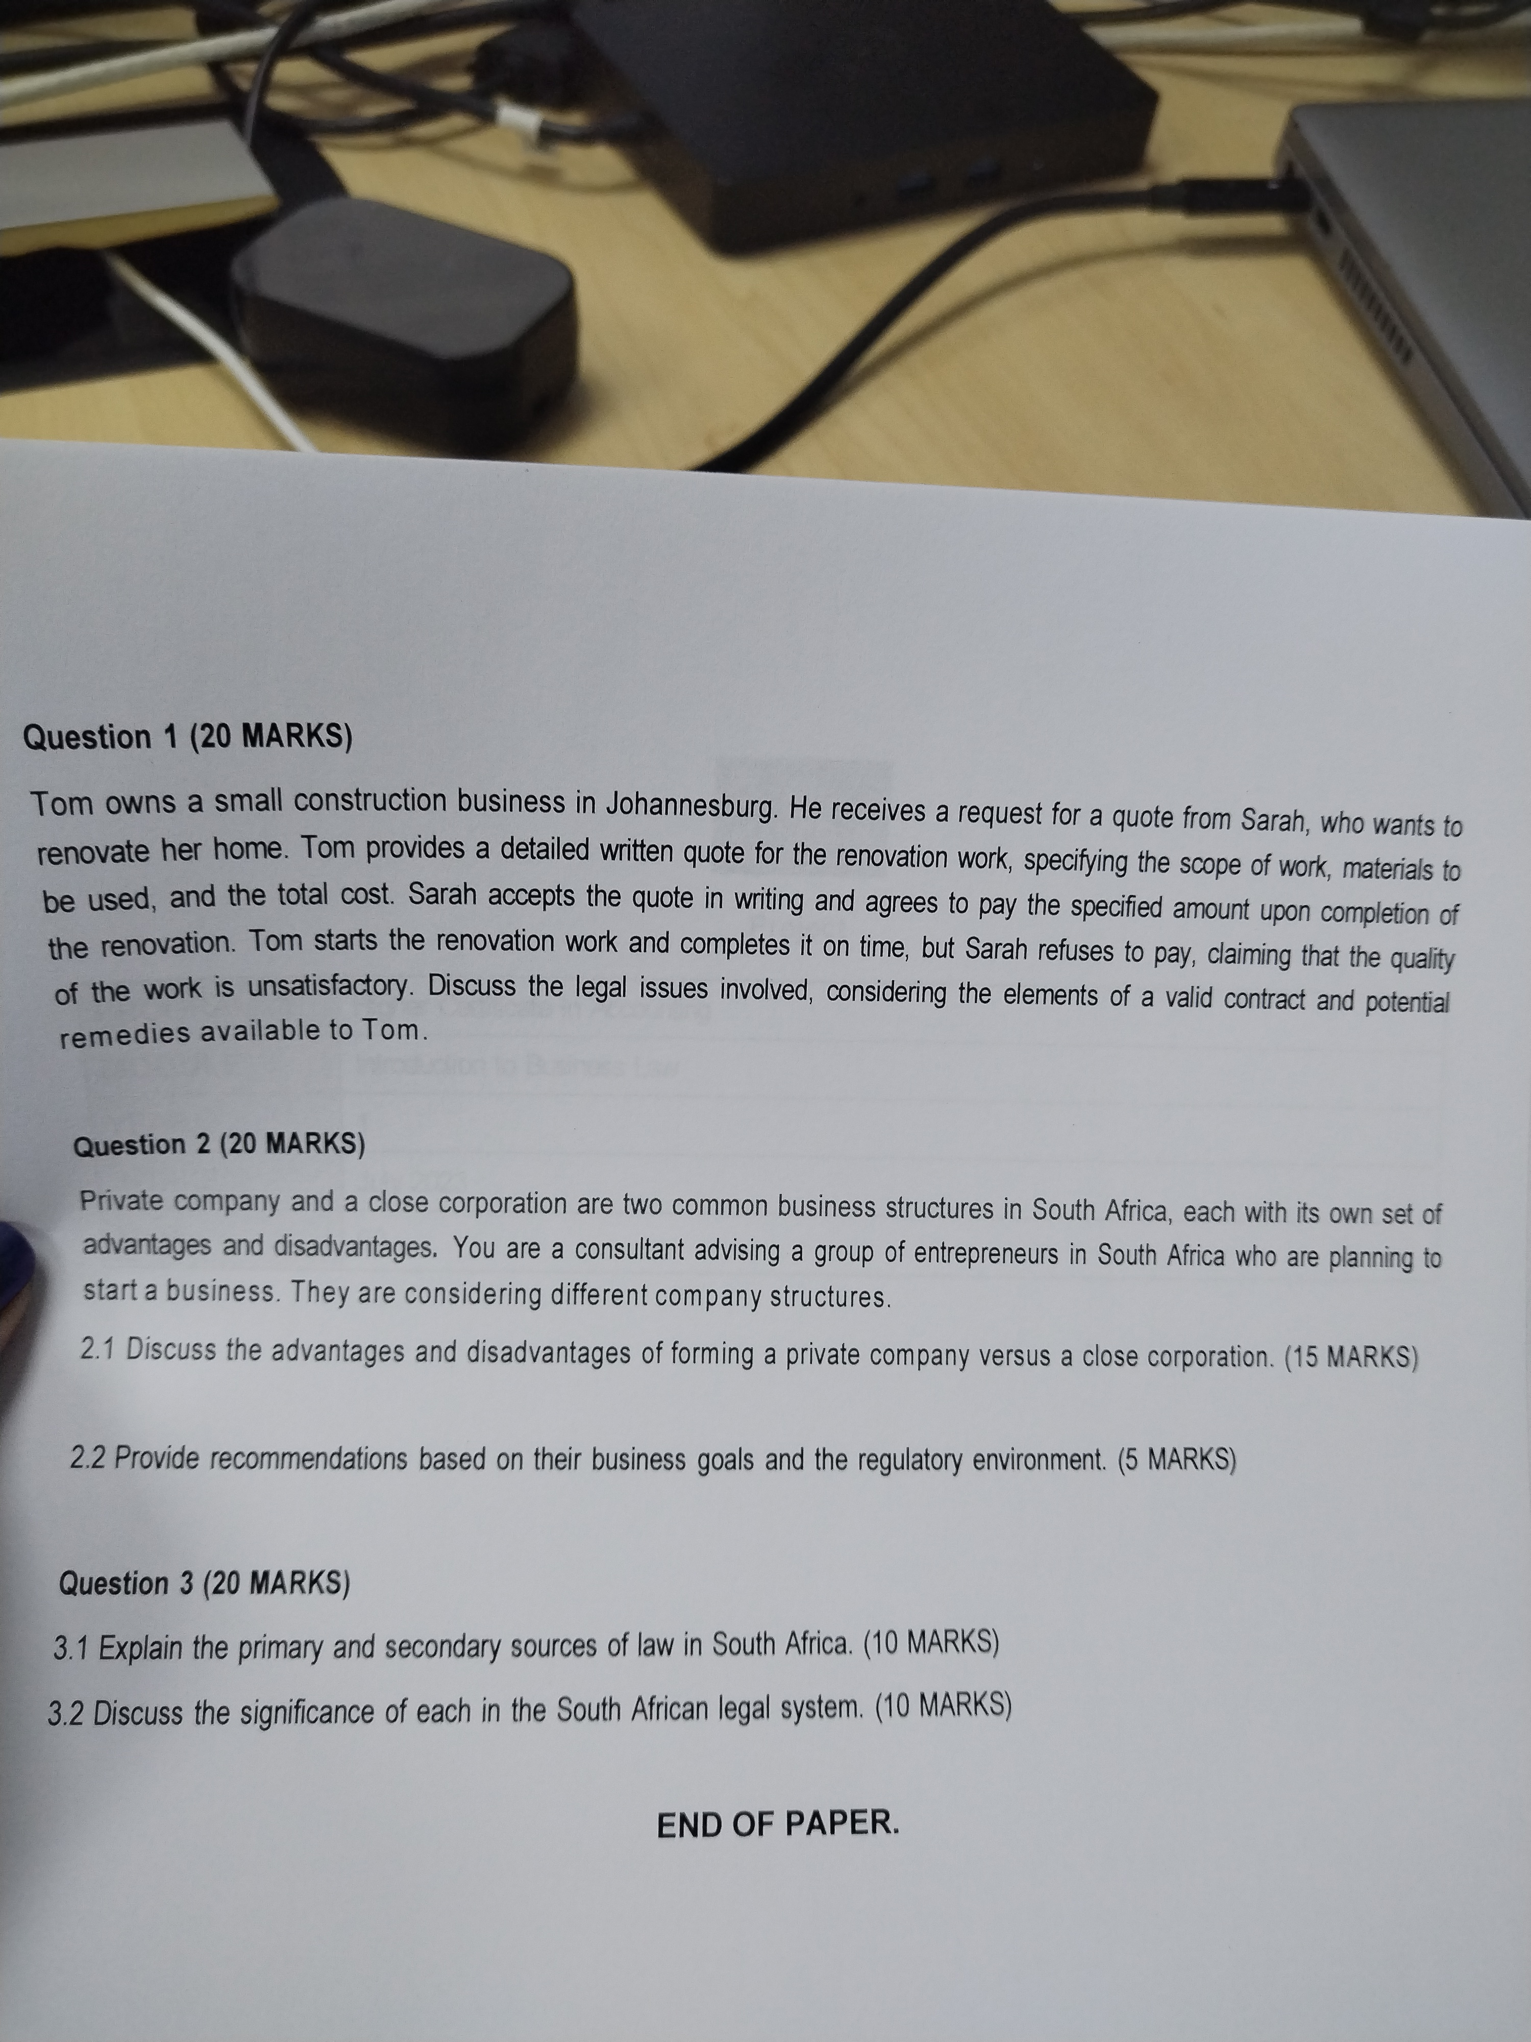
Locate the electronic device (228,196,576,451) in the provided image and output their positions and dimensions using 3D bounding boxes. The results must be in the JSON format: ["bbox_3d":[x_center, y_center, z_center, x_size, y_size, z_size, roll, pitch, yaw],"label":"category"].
[{"bbox_3d":[-0.092,-0.181,0.397,0.079,0.027,0.051,23,58,10],"label":"electronic device"}]

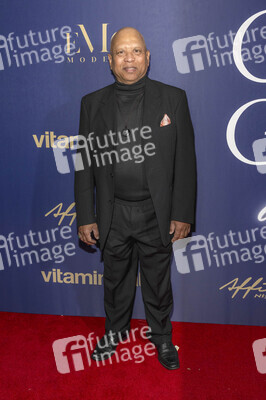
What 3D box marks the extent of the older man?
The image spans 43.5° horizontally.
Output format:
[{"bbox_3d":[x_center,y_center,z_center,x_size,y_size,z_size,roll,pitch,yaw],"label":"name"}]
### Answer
[{"bbox_3d":[0.015,0.059,1.738,0.630,1.740,0.400,1,17,5],"label":"older man"}]

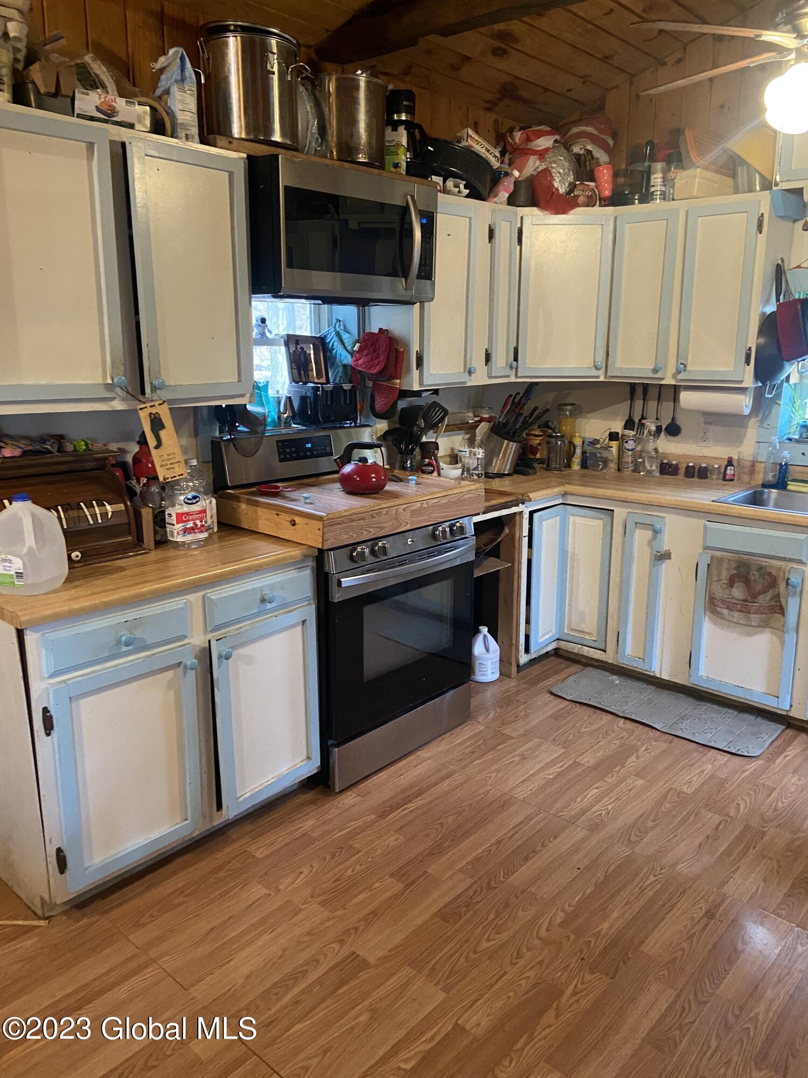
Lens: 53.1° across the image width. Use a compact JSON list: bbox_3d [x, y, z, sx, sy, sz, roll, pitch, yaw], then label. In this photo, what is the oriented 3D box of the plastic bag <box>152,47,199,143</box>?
[{"bbox_3d":[-0.697,-1.335,2.490,0.125,0.290,0.098,13,19,42],"label":"plastic bag"}]

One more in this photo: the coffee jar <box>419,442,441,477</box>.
[{"bbox_3d":[0.122,-0.349,3.738,0.100,0.185,0.090,3,14,14],"label":"coffee jar"}]

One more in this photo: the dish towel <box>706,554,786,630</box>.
[{"bbox_3d":[1.361,0.221,3.229,0.305,0.270,0.045,13,19,42],"label":"dish towel"}]

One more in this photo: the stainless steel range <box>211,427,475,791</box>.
[{"bbox_3d":[-0.198,0.203,3.112,0.690,1.180,0.756,13,19,42],"label":"stainless steel range"}]

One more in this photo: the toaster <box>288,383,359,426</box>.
[{"bbox_3d":[-0.353,-0.579,3.478,0.225,0.175,0.215,13,19,42],"label":"toaster"}]

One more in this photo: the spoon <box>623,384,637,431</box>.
[{"bbox_3d":[1.120,-0.648,3.991,0.060,0.295,0.045,13,19,42],"label":"spoon"}]

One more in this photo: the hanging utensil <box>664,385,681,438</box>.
[{"bbox_3d":[1.280,-0.625,3.842,0.083,0.290,0.075,13,19,42],"label":"hanging utensil"}]

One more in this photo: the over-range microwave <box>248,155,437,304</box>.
[{"bbox_3d":[-0.267,-1.095,2.980,0.420,0.420,0.750,13,19,42],"label":"over-range microwave"}]

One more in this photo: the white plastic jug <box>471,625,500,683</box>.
[{"bbox_3d":[0.375,0.522,3.764,0.152,0.247,0.152,0,14,0],"label":"white plastic jug"}]

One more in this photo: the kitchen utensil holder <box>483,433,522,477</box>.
[{"bbox_3d":[0.480,-0.432,3.980,0.185,0.235,0.140,0,14,0],"label":"kitchen utensil holder"}]

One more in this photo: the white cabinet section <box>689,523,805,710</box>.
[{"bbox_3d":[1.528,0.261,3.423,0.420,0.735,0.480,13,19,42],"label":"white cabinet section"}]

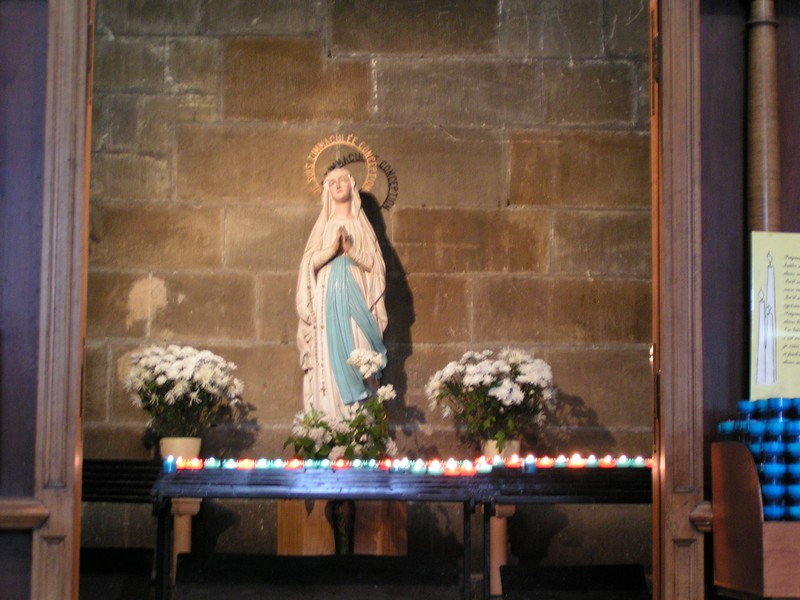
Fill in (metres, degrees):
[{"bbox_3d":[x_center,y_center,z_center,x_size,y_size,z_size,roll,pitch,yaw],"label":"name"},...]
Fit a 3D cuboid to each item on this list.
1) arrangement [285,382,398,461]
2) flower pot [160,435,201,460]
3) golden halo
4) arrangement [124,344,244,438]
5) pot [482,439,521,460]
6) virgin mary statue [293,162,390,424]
[{"bbox_3d":[-0.247,0.529,7.020,0.480,0.360,0.320,0,-5,0],"label":"arrangement"},{"bbox_3d":[-0.954,0.673,7.200,0.180,0.160,0.180,0,-5,0],"label":"flower pot"},{"bbox_3d":[-0.261,-0.604,7.420,0.325,0.265,0.020,0,-5,2],"label":"golden halo"},{"bbox_3d":[-0.932,0.396,7.200,0.520,0.420,0.460,0,-5,0],"label":"arrangement"},{"bbox_3d":[0.439,0.677,7.200,0.170,0.155,0.170,0,-5,0],"label":"pot"},{"bbox_3d":[-0.253,-0.011,7.320,0.405,1.160,0.330,0,-5,6],"label":"virgin mary statue"}]

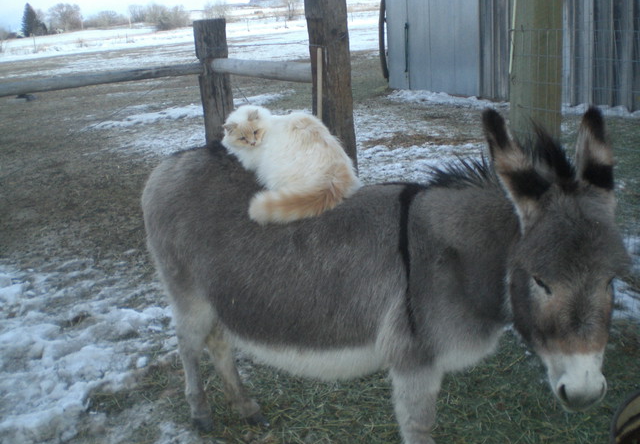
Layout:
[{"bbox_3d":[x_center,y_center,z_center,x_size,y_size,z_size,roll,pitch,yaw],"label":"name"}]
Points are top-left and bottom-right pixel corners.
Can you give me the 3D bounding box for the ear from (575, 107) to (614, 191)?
[{"bbox_3d":[0.650,-0.169,1.660,0.085,0.215,0.070,-8,9,-14],"label":"ear"}]

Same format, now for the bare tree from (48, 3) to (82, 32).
[{"bbox_3d":[-48.901,-39.293,135.000,6.300,5.700,5.800,-3,17,0],"label":"bare tree"}]

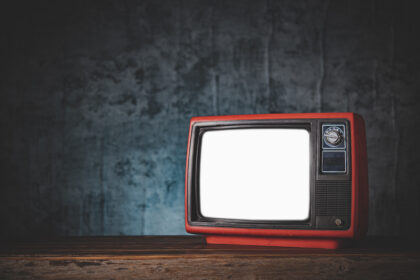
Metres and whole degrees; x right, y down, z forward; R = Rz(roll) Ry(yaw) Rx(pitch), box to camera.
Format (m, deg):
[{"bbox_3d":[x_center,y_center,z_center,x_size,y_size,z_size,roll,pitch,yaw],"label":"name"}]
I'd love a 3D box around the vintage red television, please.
[{"bbox_3d":[0.191,0.110,1.842,0.420,0.323,0.311,-1,-4,20],"label":"vintage red television"}]

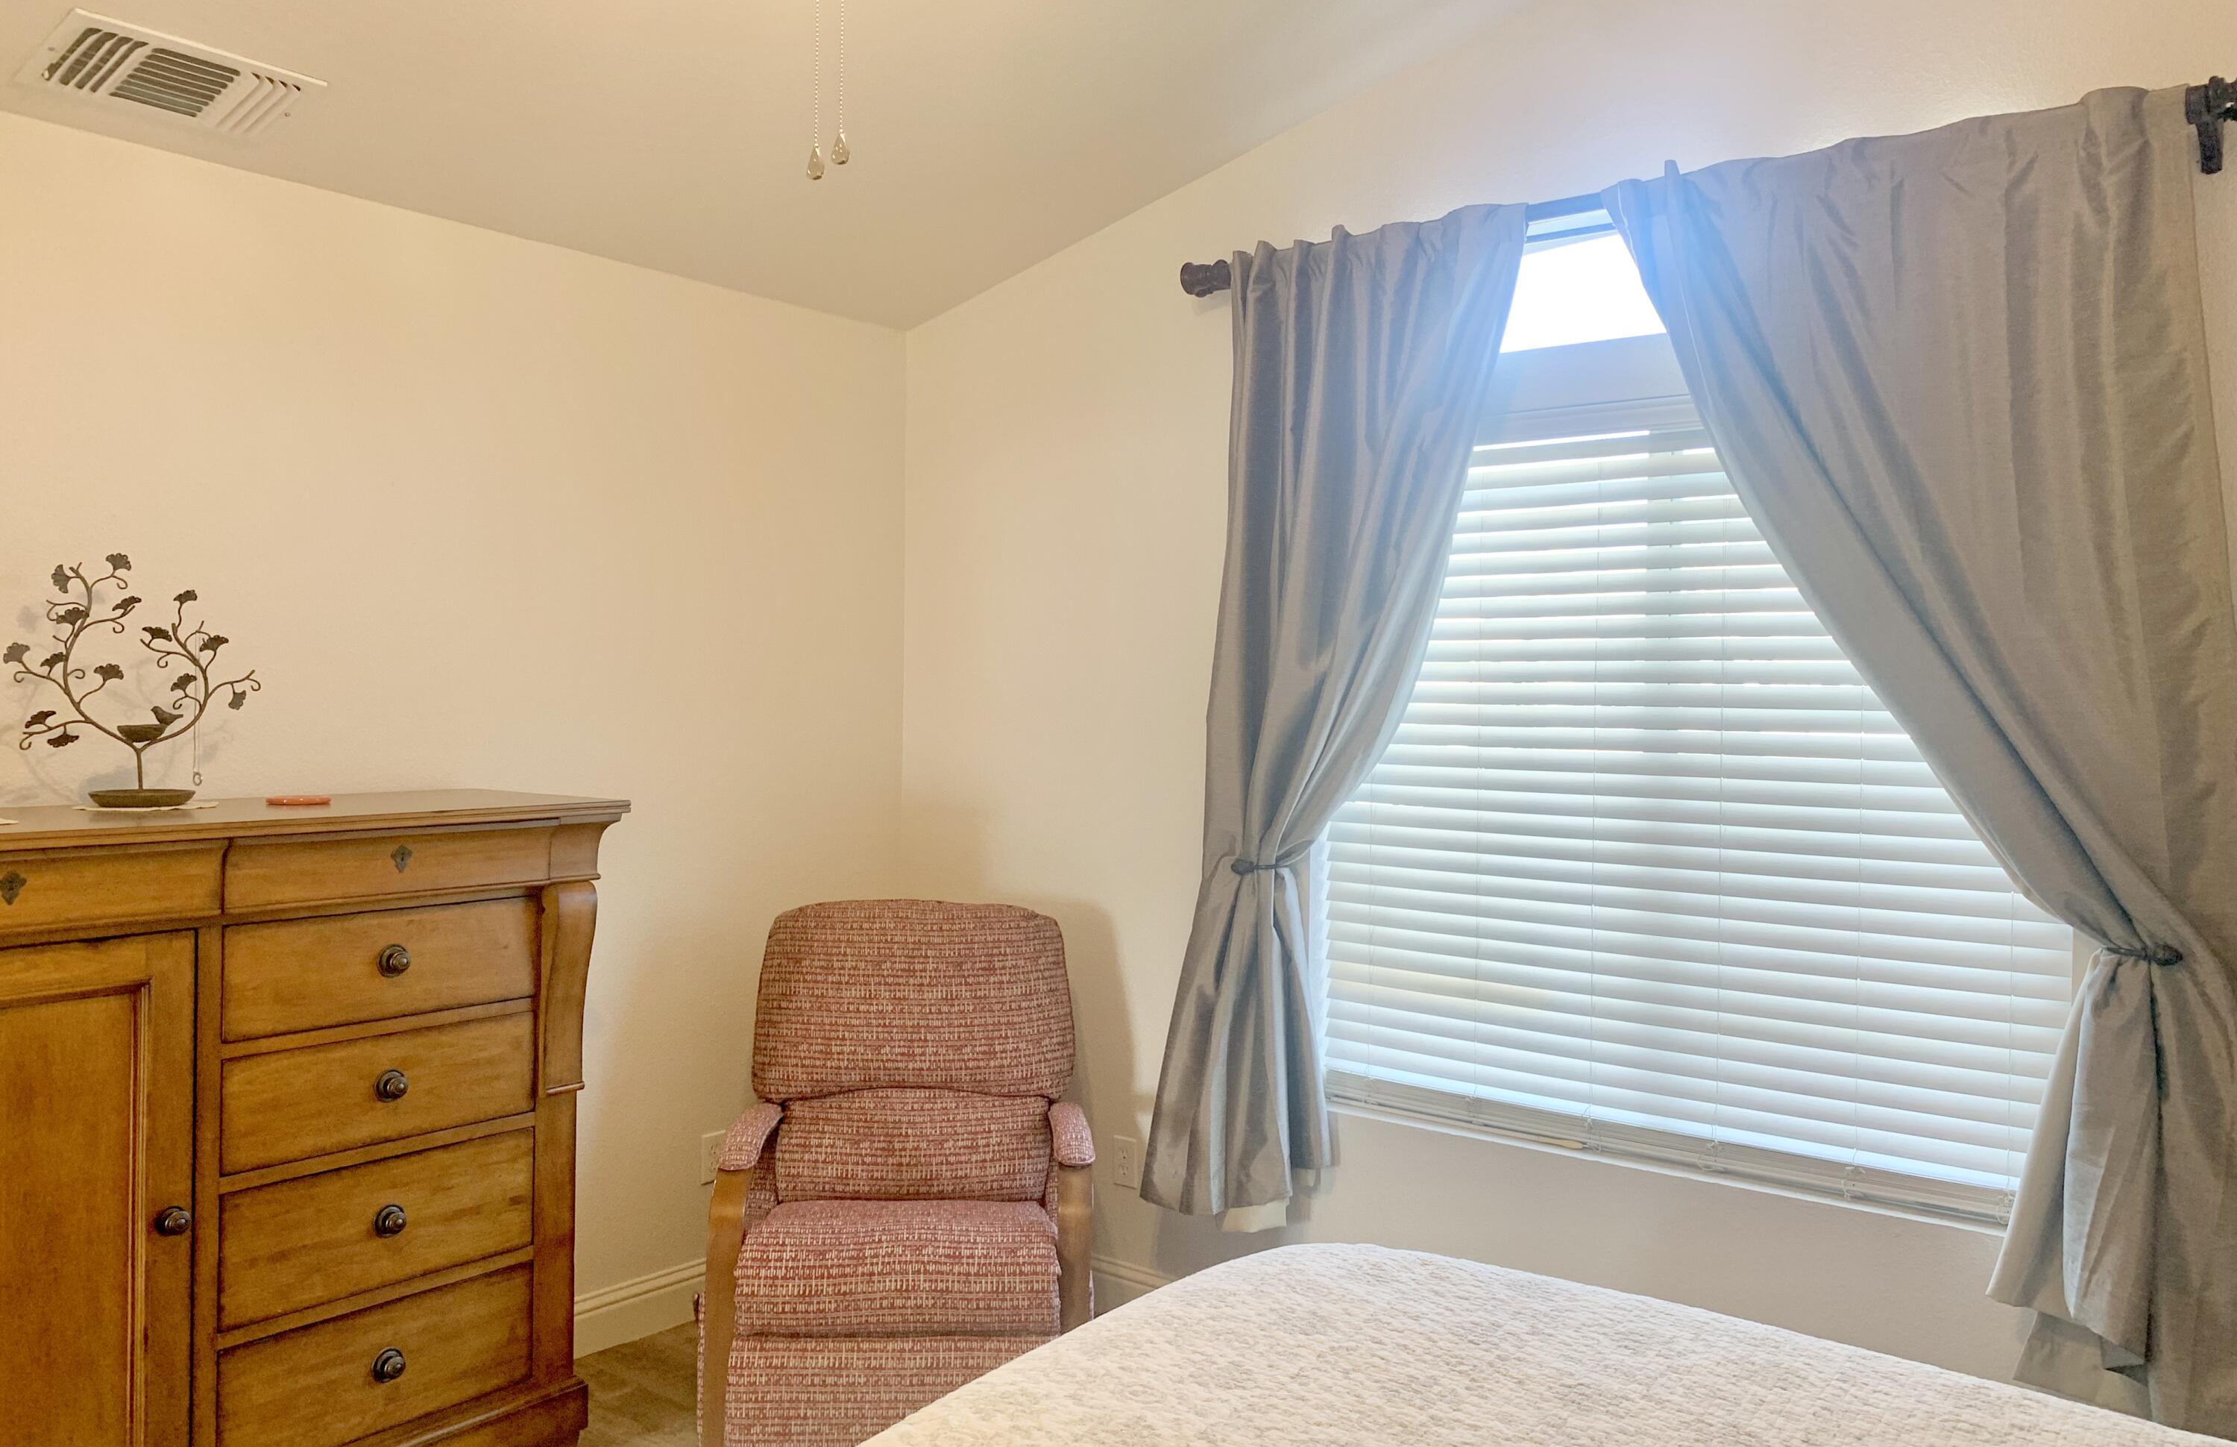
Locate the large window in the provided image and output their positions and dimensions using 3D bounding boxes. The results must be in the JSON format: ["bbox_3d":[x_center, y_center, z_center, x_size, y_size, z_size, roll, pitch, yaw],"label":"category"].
[{"bbox_3d":[1.041,-0.071,3.261,1.470,1.835,0.120,2,1,38],"label":"large window"}]

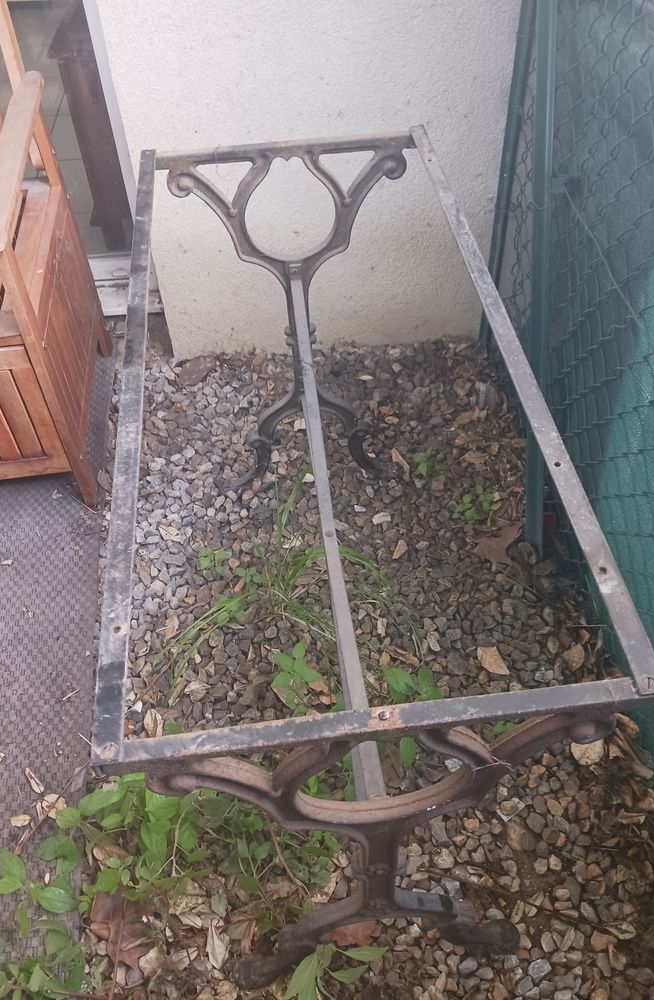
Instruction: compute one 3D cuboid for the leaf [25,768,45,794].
[{"bbox_3d":[-0.469,0.450,1.250,0.014,0.012,0.054,-37,56,-26],"label":"leaf"}]

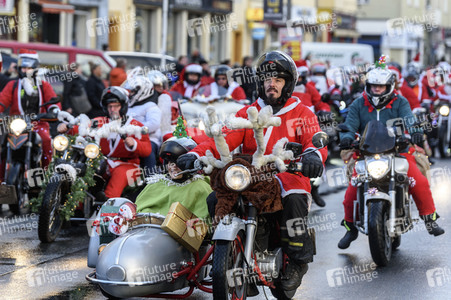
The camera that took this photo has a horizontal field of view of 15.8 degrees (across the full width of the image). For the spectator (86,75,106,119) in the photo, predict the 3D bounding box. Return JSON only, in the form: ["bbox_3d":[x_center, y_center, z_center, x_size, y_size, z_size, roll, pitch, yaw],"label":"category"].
[{"bbox_3d":[-1.982,-0.507,25.000,0.360,1.690,0.500,1,3,12],"label":"spectator"}]

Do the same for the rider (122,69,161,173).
[{"bbox_3d":[-0.811,-0.215,16.300,0.550,1.250,0.680,3,4,41],"label":"rider"}]

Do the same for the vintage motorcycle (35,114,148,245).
[{"bbox_3d":[-1.169,0.244,15.600,0.850,1.200,2.100,5,3,27],"label":"vintage motorcycle"}]

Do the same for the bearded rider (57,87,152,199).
[{"bbox_3d":[-1.158,0.005,15.700,0.800,1.270,0.750,2,3,27],"label":"bearded rider"}]

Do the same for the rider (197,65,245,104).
[{"bbox_3d":[-0.029,-0.529,23.600,0.700,1.350,0.750,1,3,10],"label":"rider"}]

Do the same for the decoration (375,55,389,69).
[{"bbox_3d":[1.337,-0.757,13.950,0.105,0.118,0.090,1,3,12],"label":"decoration"}]

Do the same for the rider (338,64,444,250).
[{"bbox_3d":[1.413,0.077,13.850,0.880,1.520,0.800,1,3,12],"label":"rider"}]

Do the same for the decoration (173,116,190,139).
[{"bbox_3d":[-0.294,-0.148,10.700,0.108,0.147,0.088,1,3,14],"label":"decoration"}]

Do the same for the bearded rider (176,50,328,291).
[{"bbox_3d":[0.176,0.134,10.600,0.900,1.530,0.820,2,3,18],"label":"bearded rider"}]

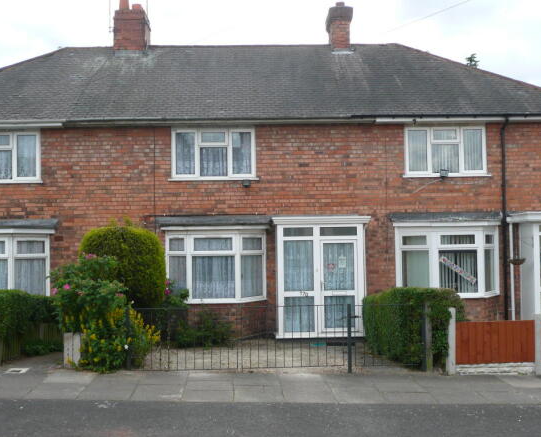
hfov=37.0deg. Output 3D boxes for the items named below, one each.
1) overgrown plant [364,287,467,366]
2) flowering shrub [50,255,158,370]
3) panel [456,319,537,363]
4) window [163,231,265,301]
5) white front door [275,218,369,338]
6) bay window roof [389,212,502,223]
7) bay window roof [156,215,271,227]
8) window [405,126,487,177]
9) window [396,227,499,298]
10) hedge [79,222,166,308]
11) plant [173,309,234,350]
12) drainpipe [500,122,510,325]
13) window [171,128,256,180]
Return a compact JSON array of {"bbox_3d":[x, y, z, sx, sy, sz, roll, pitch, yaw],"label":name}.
[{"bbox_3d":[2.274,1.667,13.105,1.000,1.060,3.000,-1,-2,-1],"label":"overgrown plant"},{"bbox_3d":[-2.337,1.313,11.657,1.420,1.620,1.300,-1,-2,-1],"label":"flowering shrub"},{"bbox_3d":[3.419,1.883,12.277,1.228,0.635,0.050,-1,-2,-2],"label":"panel"},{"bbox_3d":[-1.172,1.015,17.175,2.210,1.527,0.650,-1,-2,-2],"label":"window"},{"bbox_3d":[1.076,1.226,16.869,1.930,2.513,0.200,-1,-2,-2],"label":"white front door"},{"bbox_3d":[3.767,-0.021,17.300,2.380,0.220,0.750,-1,-1,-2],"label":"bay window roof"},{"bbox_3d":[-1.199,0.042,17.019,2.517,0.275,0.880,-1,-2,-2],"label":"bay window roof"},{"bbox_3d":[3.777,-1.432,17.360,1.760,1.070,0.130,-1,-2,-1],"label":"window"},{"bbox_3d":[3.721,0.916,16.941,2.140,1.470,0.650,-1,-2,-1],"label":"window"},{"bbox_3d":[-2.885,1.219,15.775,1.669,2.362,1.550,-1,-2,-2],"label":"hedge"},{"bbox_3d":[-1.295,2.138,15.755,1.150,0.680,0.850,-1,-2,-1],"label":"plant"},{"bbox_3d":[5.161,0.173,17.771,0.100,4.809,0.120,-1,-2,-2],"label":"drainpipe"},{"bbox_3d":[-1.211,-1.371,17.239,1.820,1.120,0.130,-1,-2,-1],"label":"window"}]

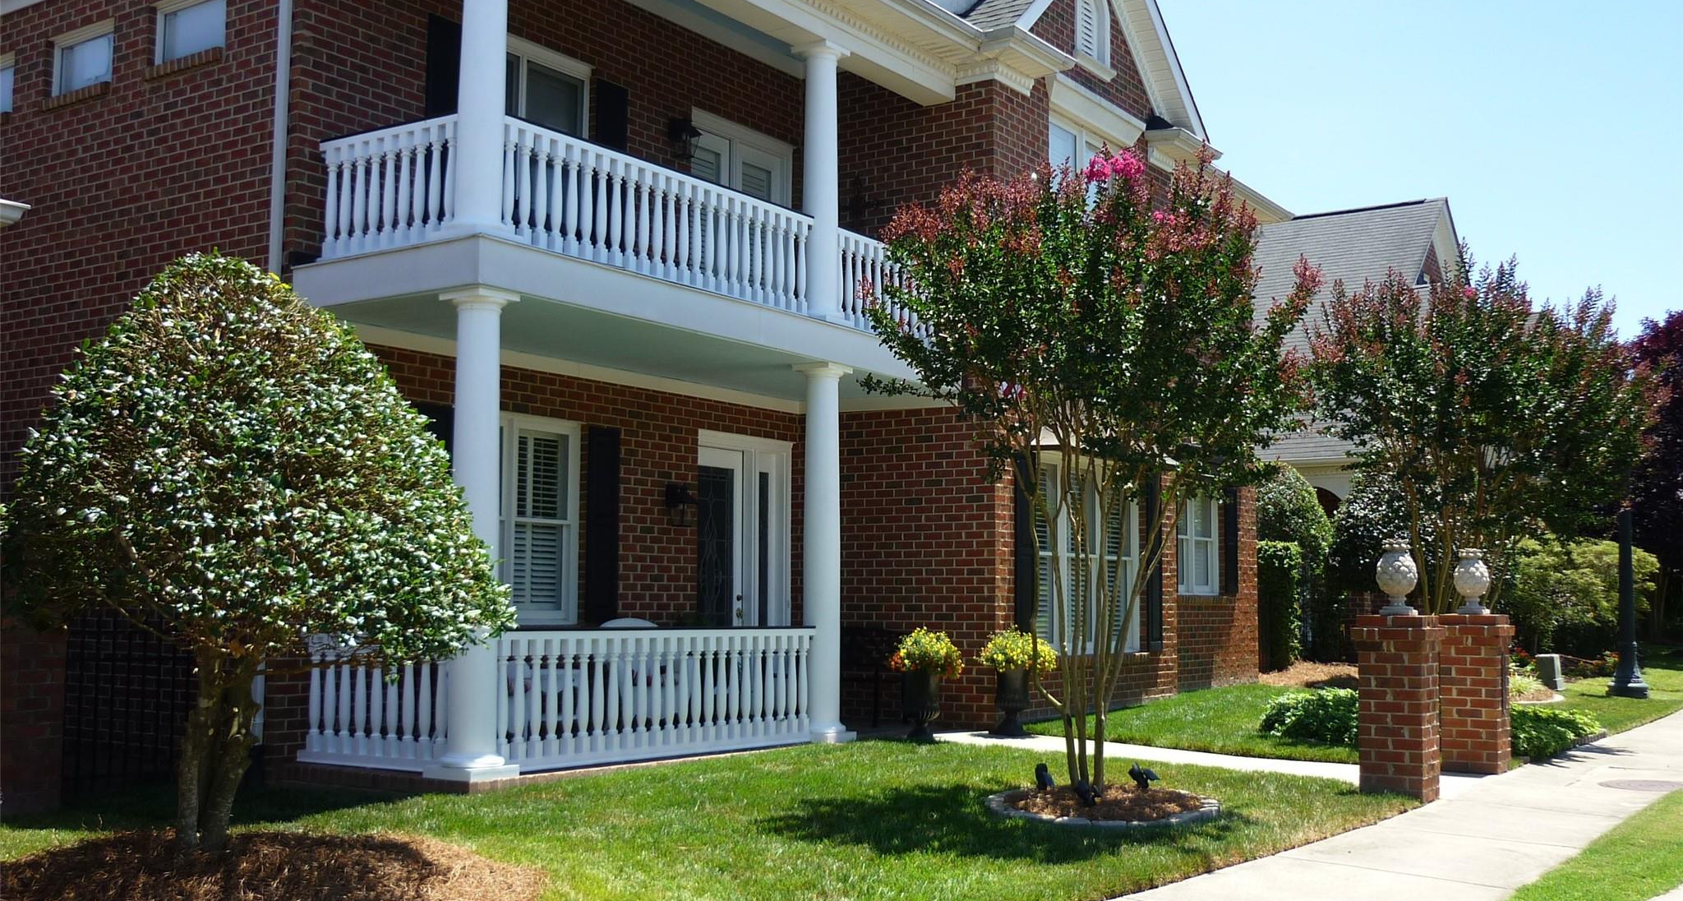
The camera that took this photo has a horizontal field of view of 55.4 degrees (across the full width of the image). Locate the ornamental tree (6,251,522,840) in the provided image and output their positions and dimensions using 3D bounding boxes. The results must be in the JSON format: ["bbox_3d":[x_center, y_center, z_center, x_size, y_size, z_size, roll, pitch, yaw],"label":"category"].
[{"bbox_3d":[-2.825,0.460,7.720,2.450,2.860,2.400,2,-6,-20],"label":"ornamental tree"}]

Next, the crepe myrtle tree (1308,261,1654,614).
[{"bbox_3d":[5.781,0.432,14.500,3.100,4.350,3.050,-2,-6,22],"label":"crepe myrtle tree"}]

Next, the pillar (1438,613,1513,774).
[{"bbox_3d":[5.078,1.936,12.829,0.490,1.245,0.490,-3,-6,34],"label":"pillar"}]

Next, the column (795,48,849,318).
[{"bbox_3d":[-0.162,-2.186,13.200,0.340,2.300,0.340,-4,-7,36],"label":"column"}]

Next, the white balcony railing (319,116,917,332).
[{"bbox_3d":[-1.285,-1.405,12.685,1.770,1.000,5.786,-3,-6,34],"label":"white balcony railing"}]

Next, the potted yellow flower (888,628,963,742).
[{"bbox_3d":[0.667,1.896,13.194,0.580,0.940,0.580,0,-5,0],"label":"potted yellow flower"}]

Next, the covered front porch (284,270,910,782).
[{"bbox_3d":[-1.275,0.694,12.460,1.870,3.220,5.836,-3,-6,34],"label":"covered front porch"}]

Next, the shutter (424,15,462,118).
[{"bbox_3d":[-2.922,-2.533,11.900,0.045,1.330,0.375,-3,-6,34],"label":"shutter"}]

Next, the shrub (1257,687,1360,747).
[{"bbox_3d":[4.141,2.280,13.900,1.050,0.500,0.950,-1,-6,16],"label":"shrub"}]

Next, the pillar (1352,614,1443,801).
[{"bbox_3d":[3.763,1.729,10.832,0.490,1.230,0.490,-3,-6,34],"label":"pillar"}]

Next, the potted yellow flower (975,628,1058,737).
[{"bbox_3d":[1.481,1.951,13.640,0.670,0.910,0.670,0,-5,6],"label":"potted yellow flower"}]

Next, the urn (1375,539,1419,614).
[{"bbox_3d":[3.691,0.837,10.660,0.285,0.510,0.285,-4,-7,36],"label":"urn"}]

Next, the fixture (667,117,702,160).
[{"bbox_3d":[-1.364,-2.719,14.010,0.250,0.320,0.200,-3,-6,34],"label":"fixture"}]

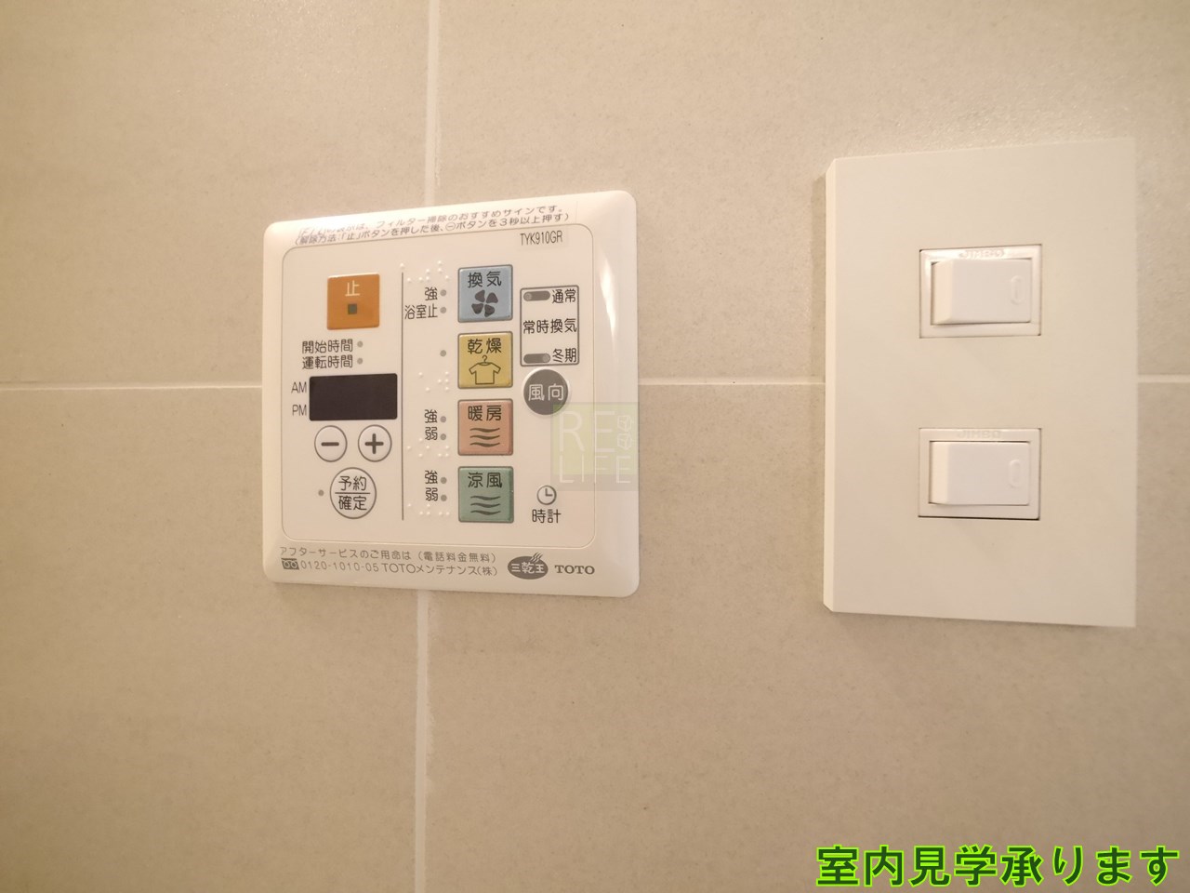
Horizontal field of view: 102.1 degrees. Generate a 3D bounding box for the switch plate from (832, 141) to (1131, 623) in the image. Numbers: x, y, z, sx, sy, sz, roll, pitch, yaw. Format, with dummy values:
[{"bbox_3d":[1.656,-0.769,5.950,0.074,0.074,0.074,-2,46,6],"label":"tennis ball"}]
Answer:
[{"bbox_3d":[0.098,-0.016,0.125,0.070,0.120,0.010,0,0,8],"label":"switch plate"}]

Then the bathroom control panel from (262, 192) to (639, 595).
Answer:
[{"bbox_3d":[-0.048,-0.015,0.144,0.121,0.117,0.011,0,0,8],"label":"bathroom control panel"}]

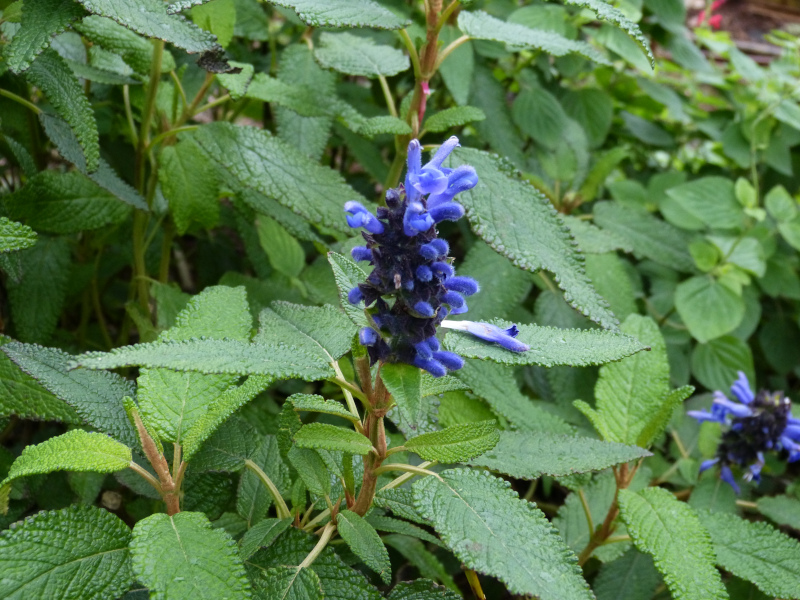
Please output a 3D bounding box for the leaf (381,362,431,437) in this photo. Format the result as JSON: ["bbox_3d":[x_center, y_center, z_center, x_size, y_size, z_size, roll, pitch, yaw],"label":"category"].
[{"bbox_3d":[0.001,0.032,0.439,0.017,0.006,0.030,-11,66,-9],"label":"leaf"}]

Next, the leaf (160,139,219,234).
[{"bbox_3d":[-0.108,-0.056,0.650,0.030,0.010,0.049,-1,66,-3],"label":"leaf"}]

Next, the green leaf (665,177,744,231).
[{"bbox_3d":[0.187,-0.058,0.795,0.052,0.008,0.036,17,53,-11],"label":"green leaf"}]

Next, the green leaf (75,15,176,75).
[{"bbox_3d":[-0.129,-0.121,0.610,0.059,0.008,0.030,27,48,20],"label":"green leaf"}]

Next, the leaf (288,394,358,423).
[{"bbox_3d":[-0.030,0.043,0.505,0.034,0.007,0.013,17,14,-36],"label":"leaf"}]

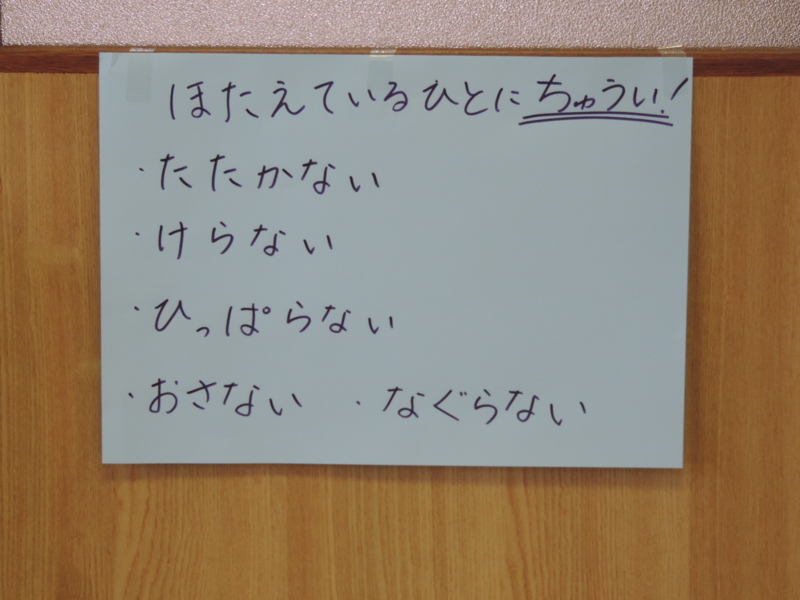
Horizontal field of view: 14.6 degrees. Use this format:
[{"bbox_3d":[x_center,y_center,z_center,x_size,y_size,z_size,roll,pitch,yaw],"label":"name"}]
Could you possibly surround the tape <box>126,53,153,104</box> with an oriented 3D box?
[{"bbox_3d":[-0.160,-0.136,1.916,0.015,0.032,0.002,3,8,-1],"label":"tape"}]

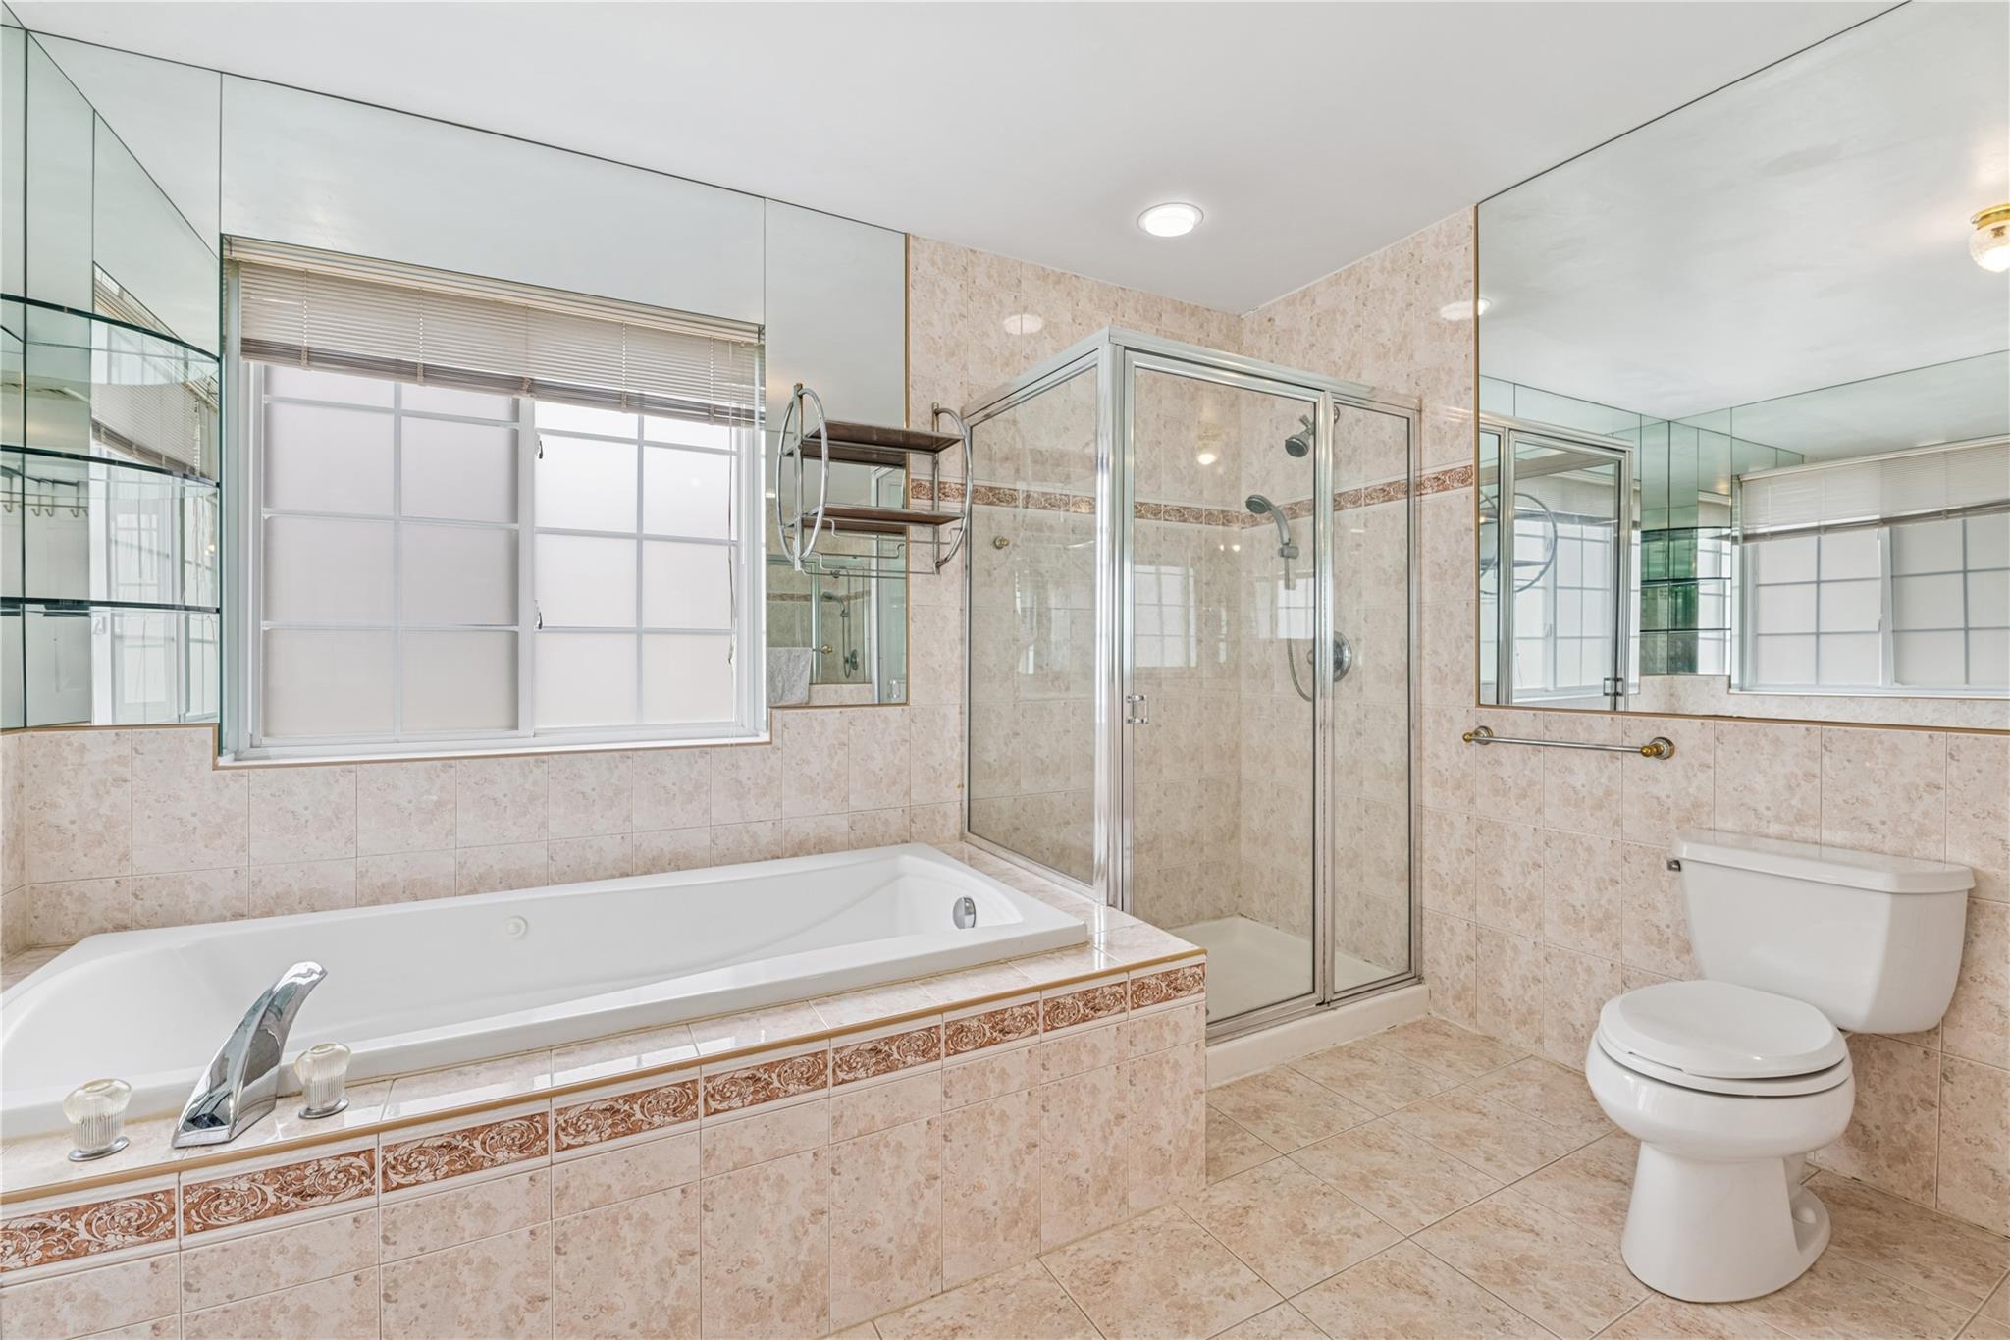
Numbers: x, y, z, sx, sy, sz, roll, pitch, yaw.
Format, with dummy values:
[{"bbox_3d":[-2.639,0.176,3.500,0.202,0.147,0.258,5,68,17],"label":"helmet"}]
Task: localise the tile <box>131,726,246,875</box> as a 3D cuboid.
[{"bbox_3d":[-1.843,0.295,1.897,0.203,0.326,0.010,-1,1,-27],"label":"tile"}]

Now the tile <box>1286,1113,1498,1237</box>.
[{"bbox_3d":[0.829,1.076,1.792,0.310,0.010,0.310,-1,1,-28],"label":"tile"}]

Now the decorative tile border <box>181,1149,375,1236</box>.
[{"bbox_3d":[-0.921,0.664,1.071,0.192,0.062,0.010,0,0,-27],"label":"decorative tile border"}]

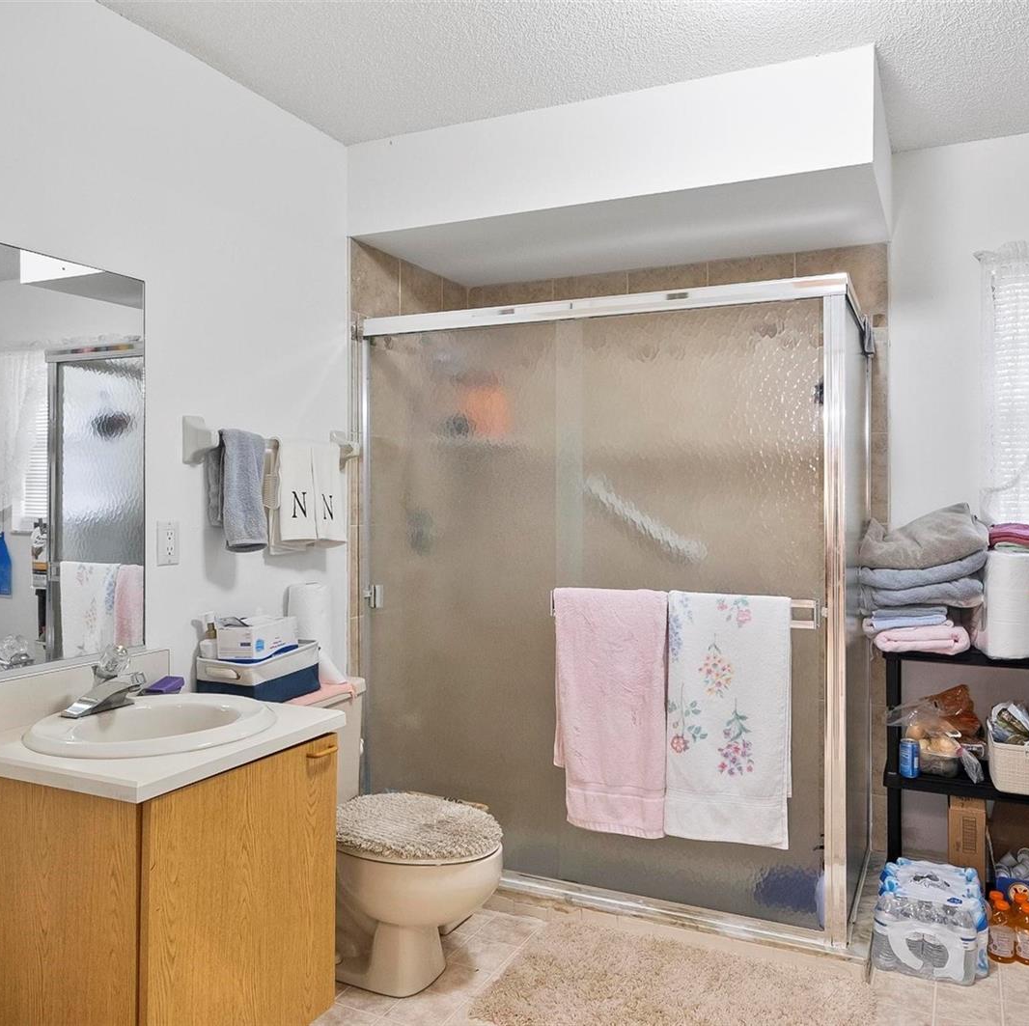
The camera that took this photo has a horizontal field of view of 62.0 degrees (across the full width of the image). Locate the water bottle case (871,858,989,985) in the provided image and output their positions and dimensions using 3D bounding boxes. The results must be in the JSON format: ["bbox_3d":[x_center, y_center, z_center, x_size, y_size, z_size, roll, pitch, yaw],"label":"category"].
[{"bbox_3d":[1.162,1.129,2.414,0.265,0.195,0.345,1,1,23],"label":"water bottle case"}]

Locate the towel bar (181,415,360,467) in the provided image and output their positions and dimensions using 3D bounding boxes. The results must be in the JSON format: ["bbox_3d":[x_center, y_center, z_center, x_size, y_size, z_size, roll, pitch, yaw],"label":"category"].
[{"bbox_3d":[-0.682,-0.199,2.564,0.095,0.127,0.700,1,1,25],"label":"towel bar"}]

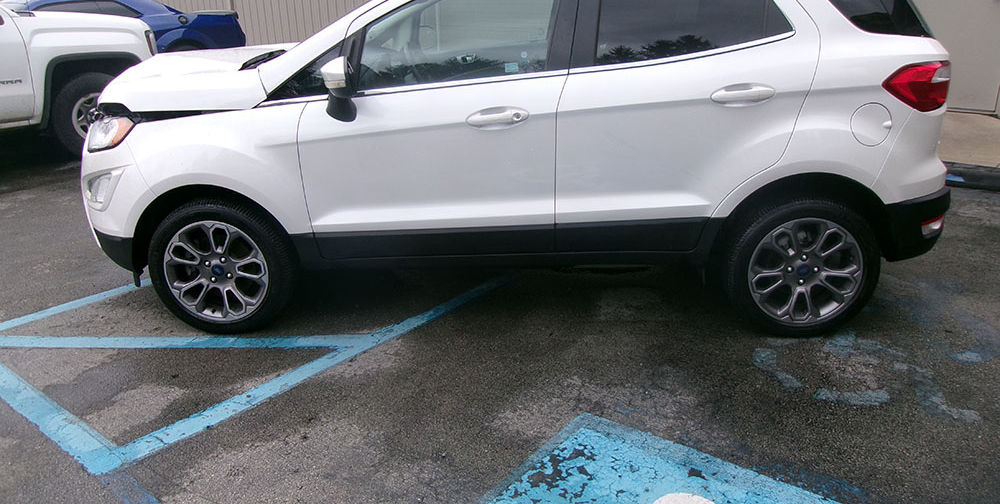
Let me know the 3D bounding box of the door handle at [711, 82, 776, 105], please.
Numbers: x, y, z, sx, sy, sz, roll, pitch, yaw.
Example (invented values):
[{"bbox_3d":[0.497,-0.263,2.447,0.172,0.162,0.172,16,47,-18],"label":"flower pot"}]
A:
[{"bbox_3d":[0.935,-0.608,3.003,0.245,0.080,0.060,0,19,4],"label":"door handle"}]

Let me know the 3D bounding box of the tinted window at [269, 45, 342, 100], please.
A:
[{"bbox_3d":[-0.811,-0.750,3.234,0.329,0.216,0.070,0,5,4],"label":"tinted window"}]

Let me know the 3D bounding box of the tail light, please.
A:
[{"bbox_3d":[1.627,-0.649,3.057,0.310,0.210,0.180,0,19,4],"label":"tail light"}]

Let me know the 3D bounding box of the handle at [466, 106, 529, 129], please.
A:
[{"bbox_3d":[-0.010,-0.534,3.097,0.245,0.080,0.060,0,19,4],"label":"handle"}]

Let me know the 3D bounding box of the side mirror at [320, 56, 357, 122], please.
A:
[{"bbox_3d":[-0.626,-0.634,3.044,0.150,0.260,0.210,0,19,4],"label":"side mirror"}]

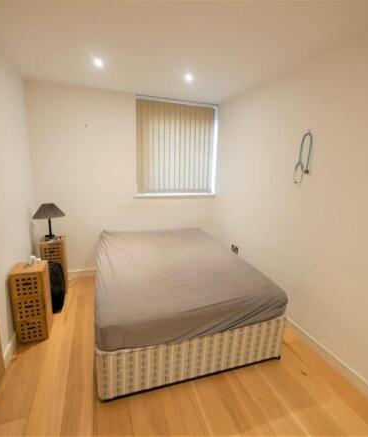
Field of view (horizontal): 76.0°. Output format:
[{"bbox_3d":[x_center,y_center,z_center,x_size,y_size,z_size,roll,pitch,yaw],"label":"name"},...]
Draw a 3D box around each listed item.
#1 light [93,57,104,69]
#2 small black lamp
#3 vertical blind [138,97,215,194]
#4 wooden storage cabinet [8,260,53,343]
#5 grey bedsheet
[{"bbox_3d":[-0.744,-1.363,2.059,0.090,0.030,0.090,-2,13,-20],"label":"light"},{"bbox_3d":[-1.498,0.042,2.638,0.295,0.415,0.295,-2,13,-20],"label":"small black lamp"},{"bbox_3d":[-0.079,-0.920,3.230,1.170,1.270,0.100,-2,13,-20],"label":"vertical blind"},{"bbox_3d":[-1.369,0.741,2.149,0.237,0.633,0.280,-3,13,-20],"label":"wooden storage cabinet"},{"bbox_3d":[-0.133,0.484,2.472,1.390,0.240,1.910,-2,13,-17],"label":"grey bedsheet"}]

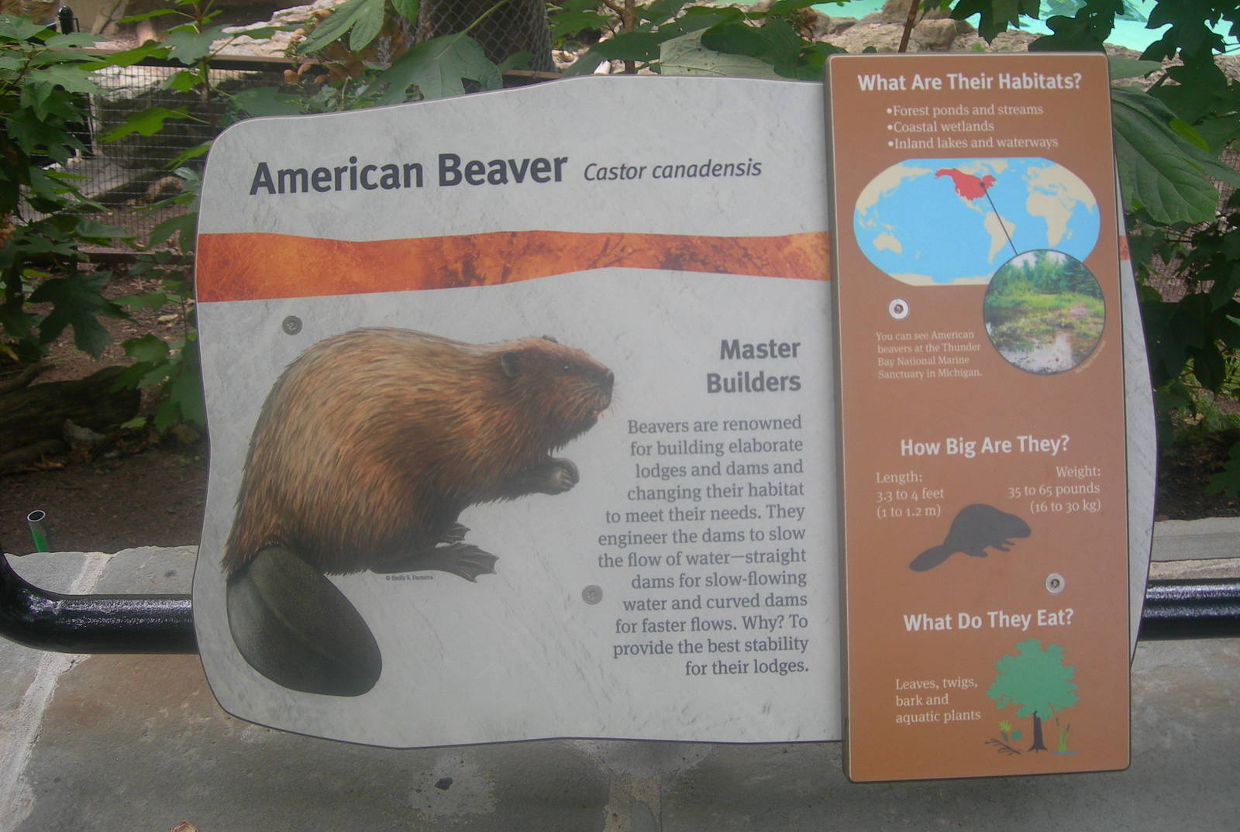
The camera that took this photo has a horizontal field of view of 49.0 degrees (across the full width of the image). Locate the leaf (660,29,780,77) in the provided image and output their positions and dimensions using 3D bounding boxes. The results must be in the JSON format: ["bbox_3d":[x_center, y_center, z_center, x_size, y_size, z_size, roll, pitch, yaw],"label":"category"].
[{"bbox_3d":[0.120,-0.397,1.550,0.148,0.084,0.070,0,21,0],"label":"leaf"}]

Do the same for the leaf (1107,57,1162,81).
[{"bbox_3d":[0.641,-0.447,1.750,0.111,0.029,0.080,0,21,0],"label":"leaf"}]

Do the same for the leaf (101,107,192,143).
[{"bbox_3d":[-0.681,-0.418,1.950,0.131,0.044,0.070,0,21,0],"label":"leaf"}]

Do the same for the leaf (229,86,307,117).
[{"bbox_3d":[-0.517,-0.452,2.000,0.114,0.059,0.070,0,21,0],"label":"leaf"}]

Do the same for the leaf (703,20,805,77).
[{"bbox_3d":[0.153,-0.417,1.550,0.117,0.062,0.080,0,21,0],"label":"leaf"}]

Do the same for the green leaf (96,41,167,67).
[{"bbox_3d":[-0.699,-0.518,1.950,0.100,0.034,0.070,0,21,0],"label":"green leaf"}]

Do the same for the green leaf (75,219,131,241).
[{"bbox_3d":[-0.743,-0.267,1.950,0.079,0.020,0.070,0,21,0],"label":"green leaf"}]

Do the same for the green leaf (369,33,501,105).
[{"bbox_3d":[-0.217,-0.397,1.600,0.156,0.100,0.090,0,21,0],"label":"green leaf"}]

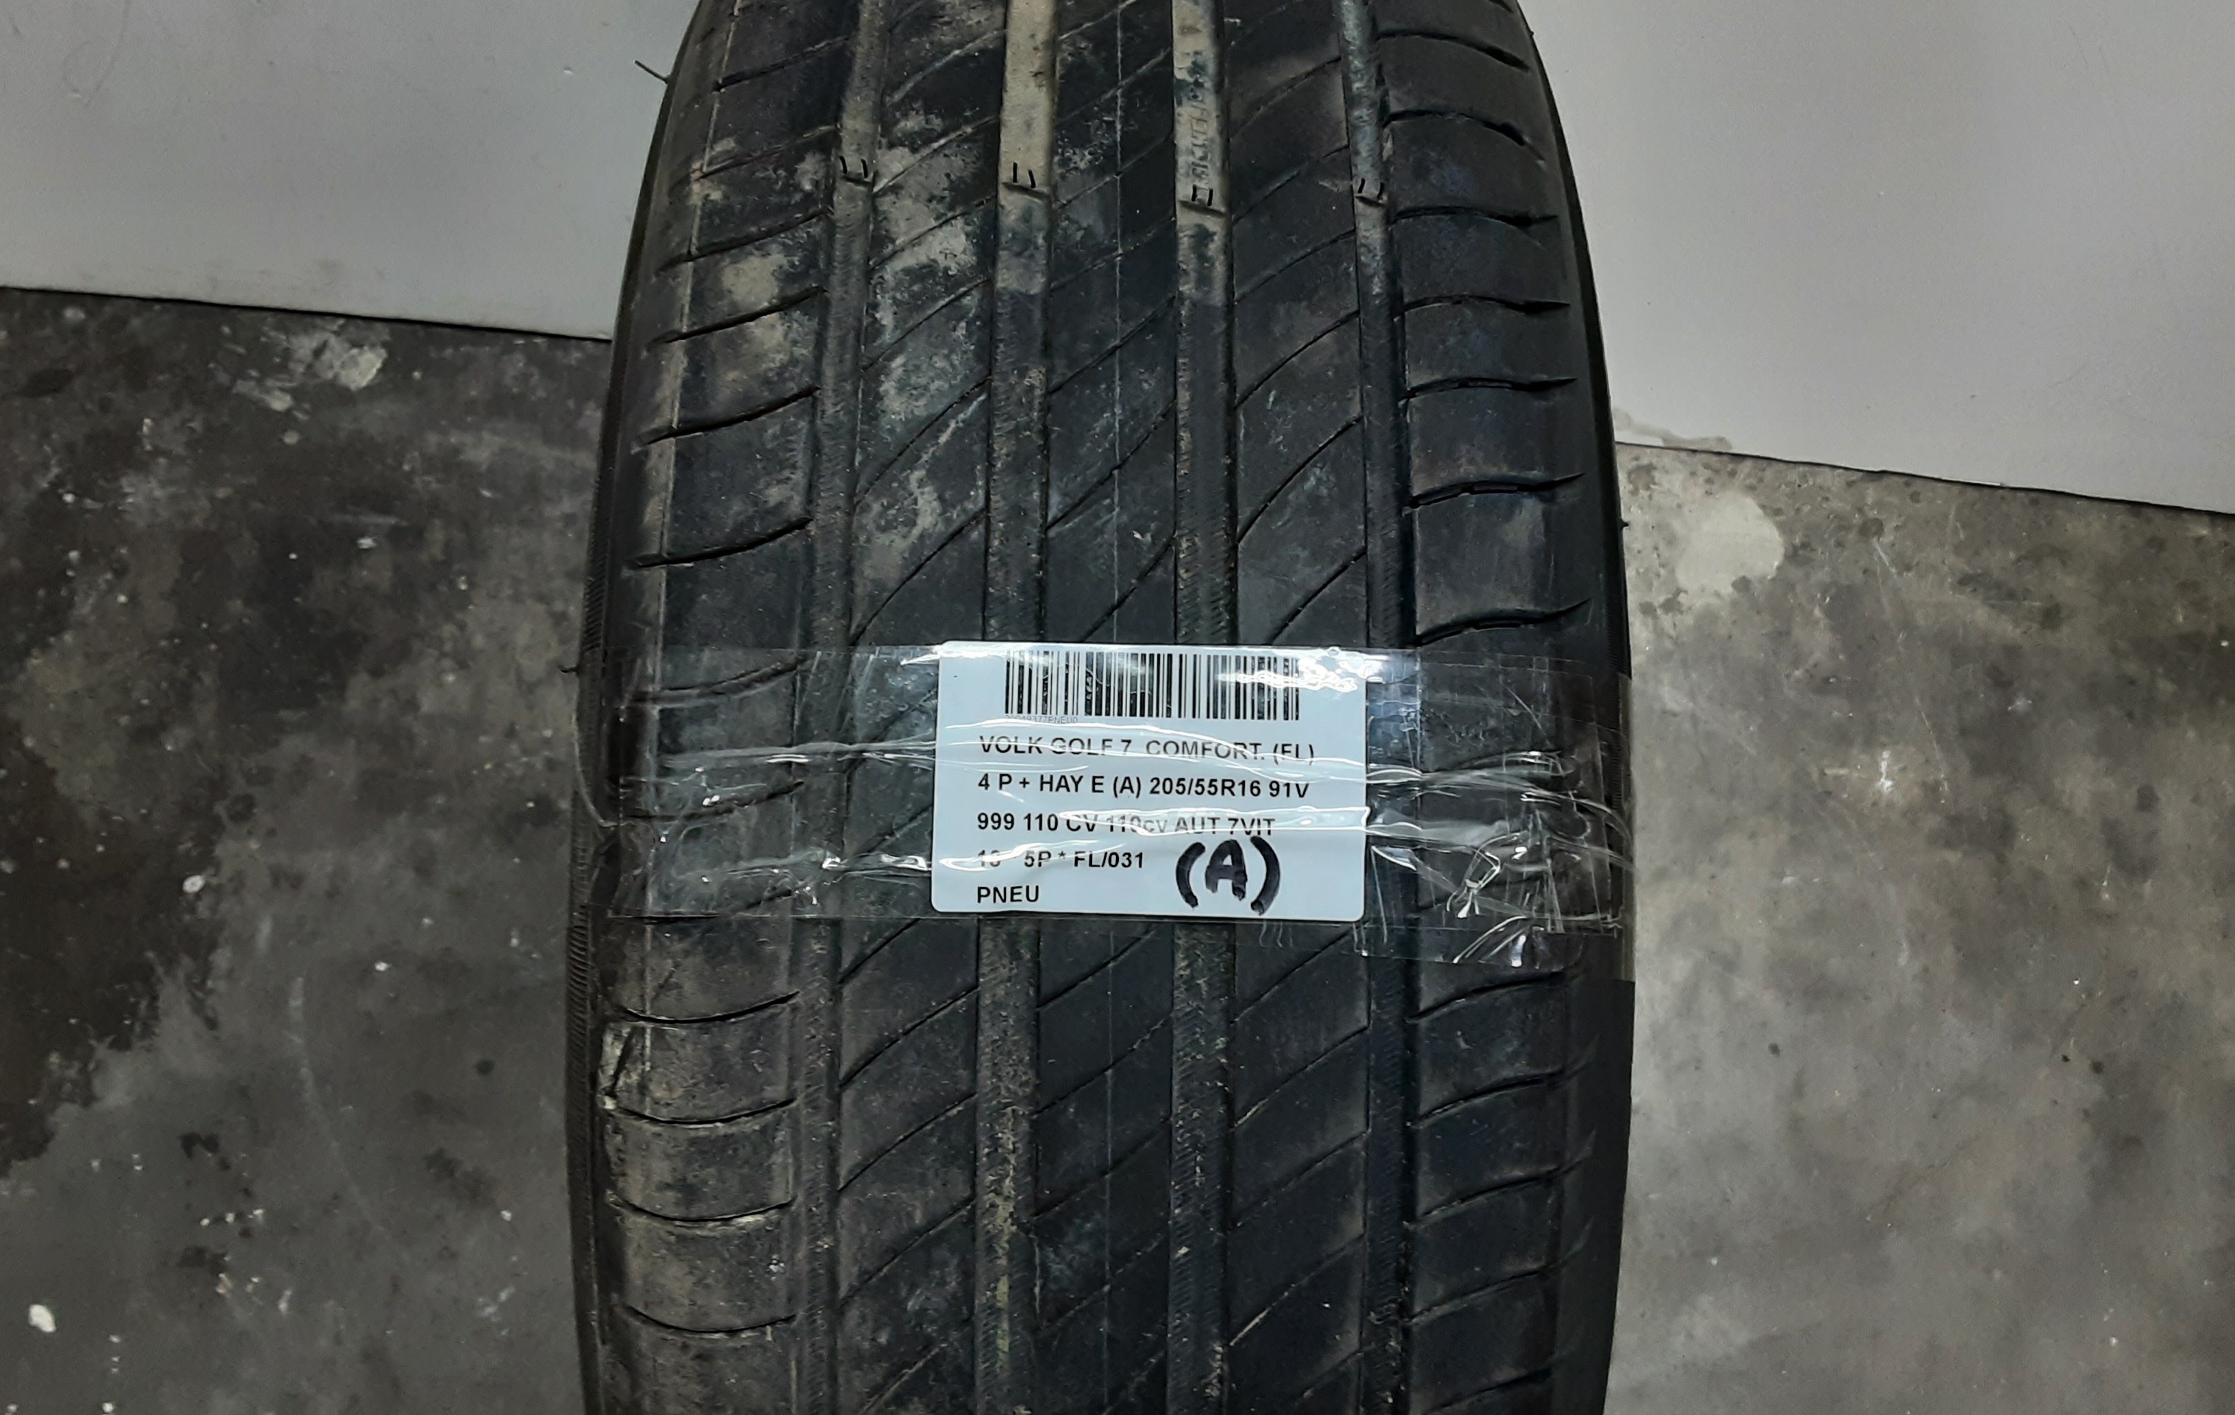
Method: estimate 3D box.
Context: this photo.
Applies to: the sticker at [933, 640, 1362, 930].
[{"bbox_3d":[0.006,0.013,0.309,0.076,0.002,0.049,1,84,1],"label":"sticker"}]

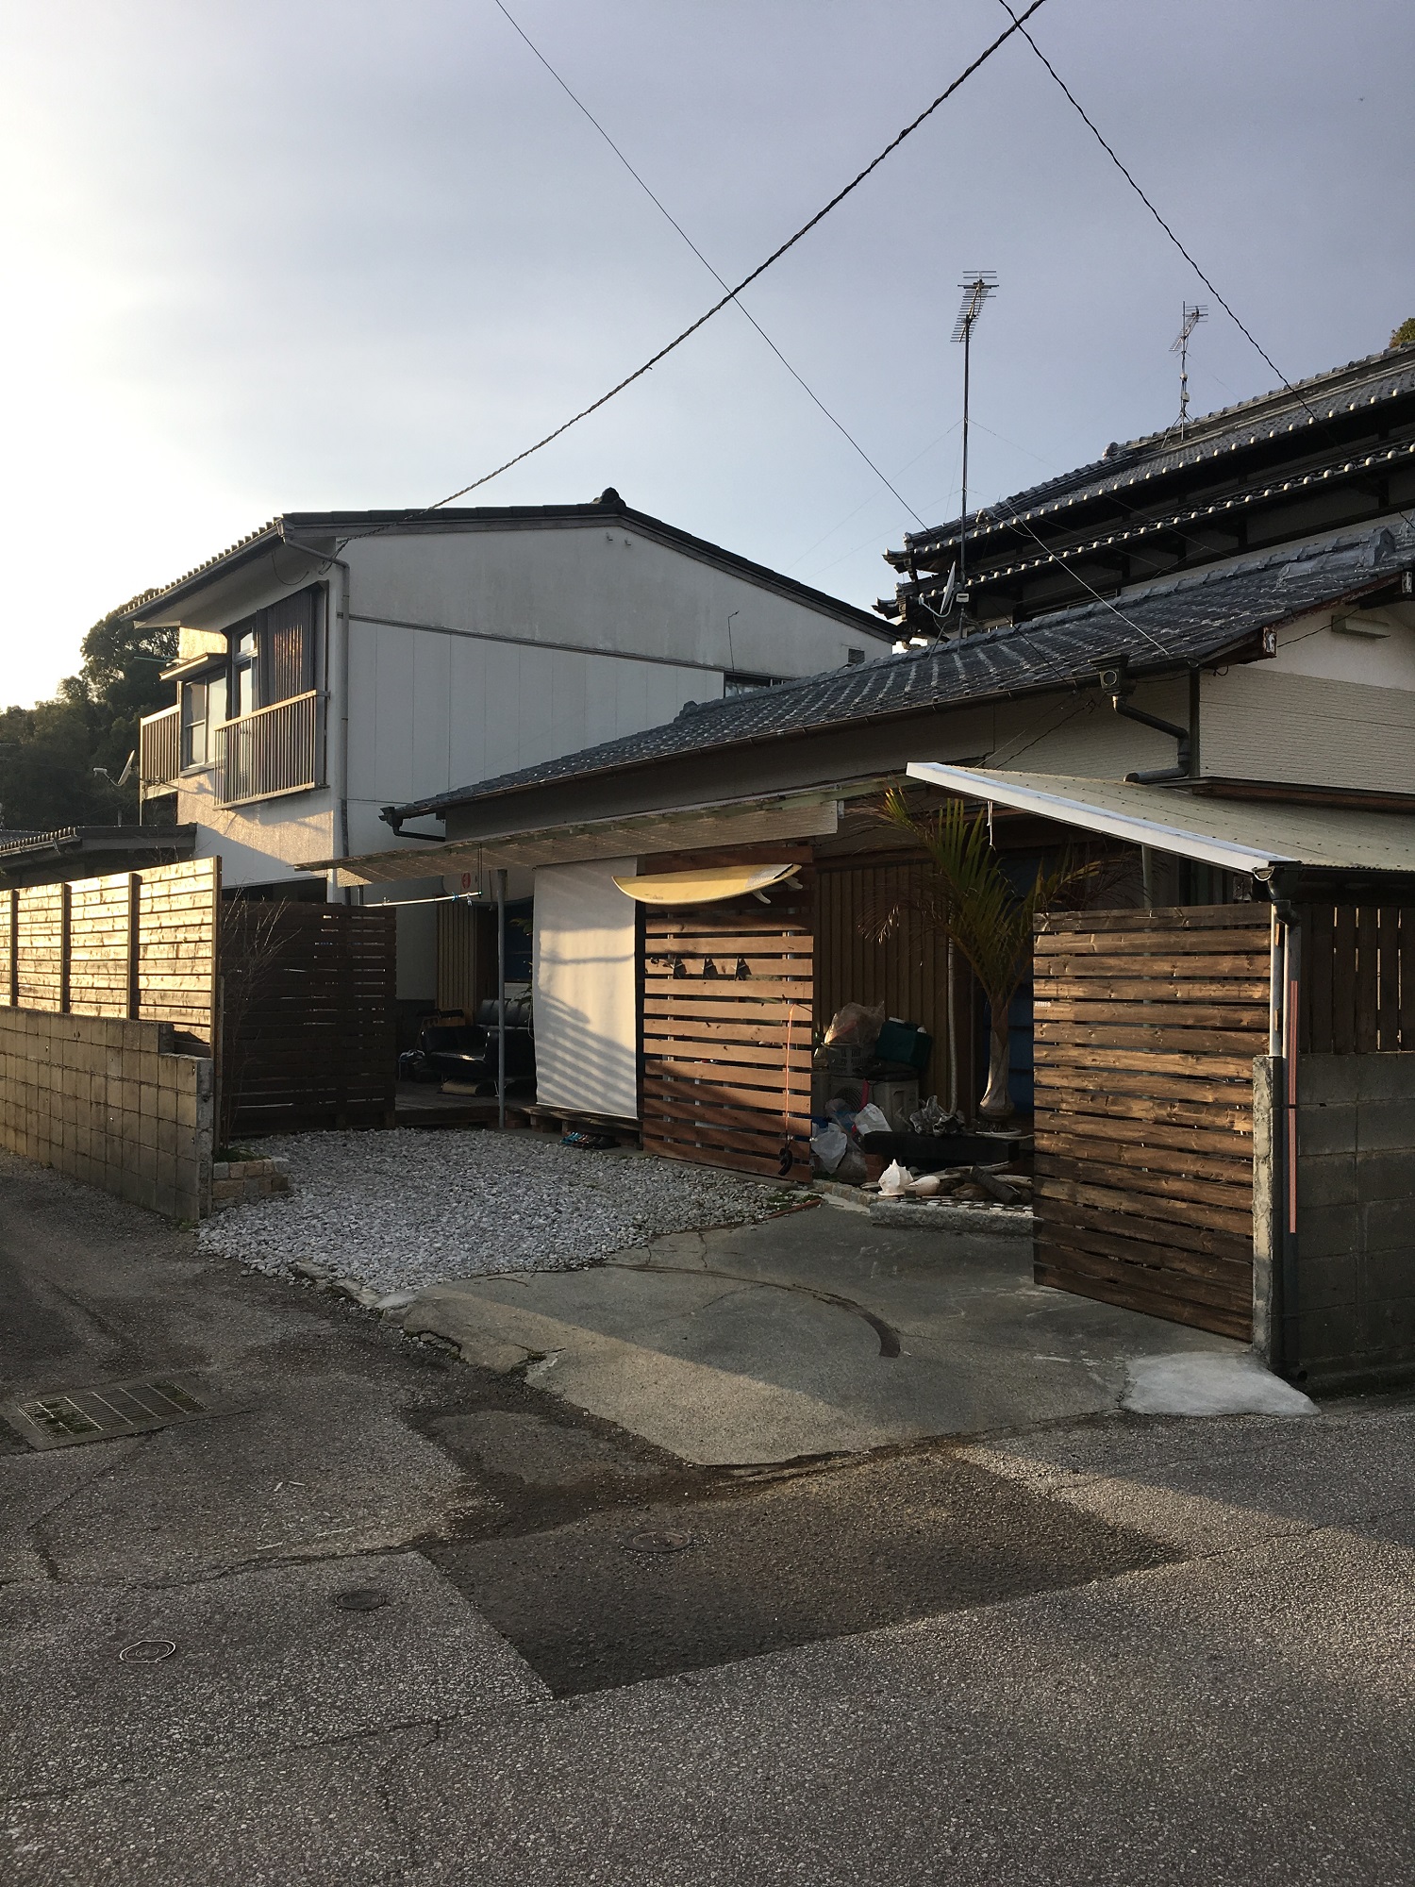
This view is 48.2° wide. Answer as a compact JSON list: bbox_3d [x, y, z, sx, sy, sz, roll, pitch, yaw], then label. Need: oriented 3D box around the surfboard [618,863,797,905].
[{"bbox_3d":[-0.050,-0.340,9.280,0.520,0.160,1.880,-27,15,-33],"label":"surfboard"}]

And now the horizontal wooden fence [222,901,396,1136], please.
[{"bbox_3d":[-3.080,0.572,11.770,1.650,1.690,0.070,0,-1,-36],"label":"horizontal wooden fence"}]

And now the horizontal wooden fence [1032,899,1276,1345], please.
[{"bbox_3d":[1.870,0.717,6.785,0.060,1.730,1.420,0,-1,-28],"label":"horizontal wooden fence"}]

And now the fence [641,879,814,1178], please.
[{"bbox_3d":[0.100,0.430,9.610,0.060,1.830,1.710,0,-1,-36],"label":"fence"}]

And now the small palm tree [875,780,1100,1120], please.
[{"bbox_3d":[1.680,0.065,9.200,1.450,1.970,1.400,0,-1,0],"label":"small palm tree"}]

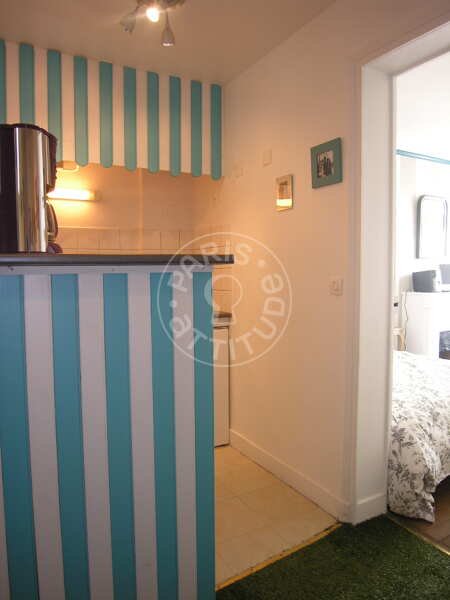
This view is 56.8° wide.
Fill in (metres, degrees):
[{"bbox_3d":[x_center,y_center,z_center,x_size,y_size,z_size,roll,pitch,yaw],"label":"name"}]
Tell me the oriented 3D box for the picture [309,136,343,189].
[{"bbox_3d":[0.483,-0.651,2.001,0.020,0.200,0.200,-3,5,-30],"label":"picture"}]

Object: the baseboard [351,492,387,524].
[{"bbox_3d":[0.705,1.008,2.019,0.215,0.108,0.018,-3,5,-30],"label":"baseboard"}]

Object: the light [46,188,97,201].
[{"bbox_3d":[-1.054,-0.702,2.758,0.380,0.060,0.065,-3,5,-30],"label":"light"}]

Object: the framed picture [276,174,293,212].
[{"bbox_3d":[0.325,-0.587,2.284,0.018,0.177,0.137,-3,5,-30],"label":"framed picture"}]

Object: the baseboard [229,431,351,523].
[{"bbox_3d":[0.317,1.011,2.481,0.018,0.110,1.120,-3,5,-30],"label":"baseboard"}]

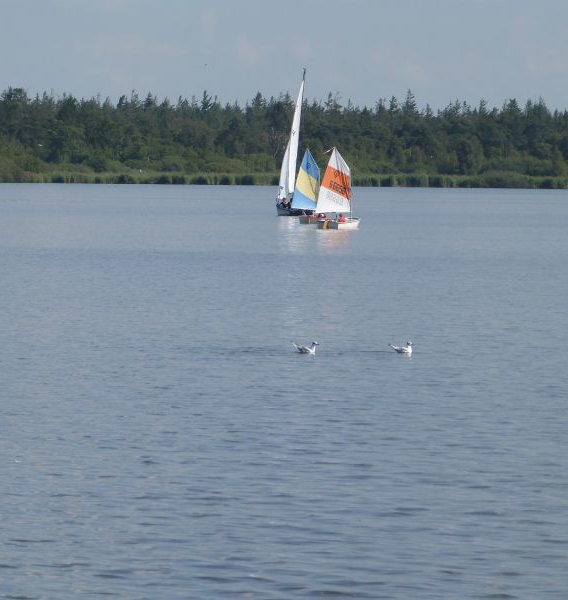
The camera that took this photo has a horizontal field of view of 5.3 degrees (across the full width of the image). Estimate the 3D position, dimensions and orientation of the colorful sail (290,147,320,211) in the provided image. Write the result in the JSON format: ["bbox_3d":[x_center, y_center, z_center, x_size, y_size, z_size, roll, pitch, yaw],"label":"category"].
[{"bbox_3d":[0.967,-5.327,270.500,0.350,2.700,2.050,1,2,37],"label":"colorful sail"}]

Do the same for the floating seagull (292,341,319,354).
[{"bbox_3d":[0.288,0.624,80.500,0.360,0.153,0.130,0,1,0],"label":"floating seagull"}]

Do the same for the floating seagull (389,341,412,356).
[{"bbox_3d":[1.547,0.628,80.500,0.345,0.148,0.130,0,1,0],"label":"floating seagull"}]

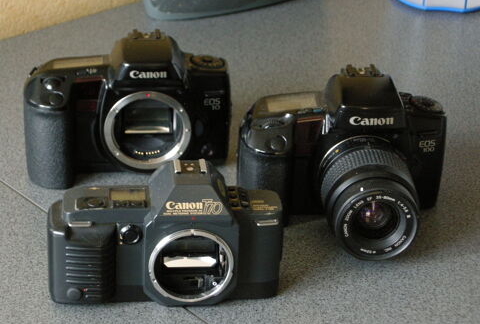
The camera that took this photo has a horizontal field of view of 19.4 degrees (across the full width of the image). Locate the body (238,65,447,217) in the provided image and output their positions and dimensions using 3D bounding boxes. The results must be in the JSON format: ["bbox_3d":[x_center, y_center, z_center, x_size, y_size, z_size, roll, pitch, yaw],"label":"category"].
[{"bbox_3d":[0.075,-0.012,1.024,0.153,0.105,0.068,1,28,-1],"label":"body"}]

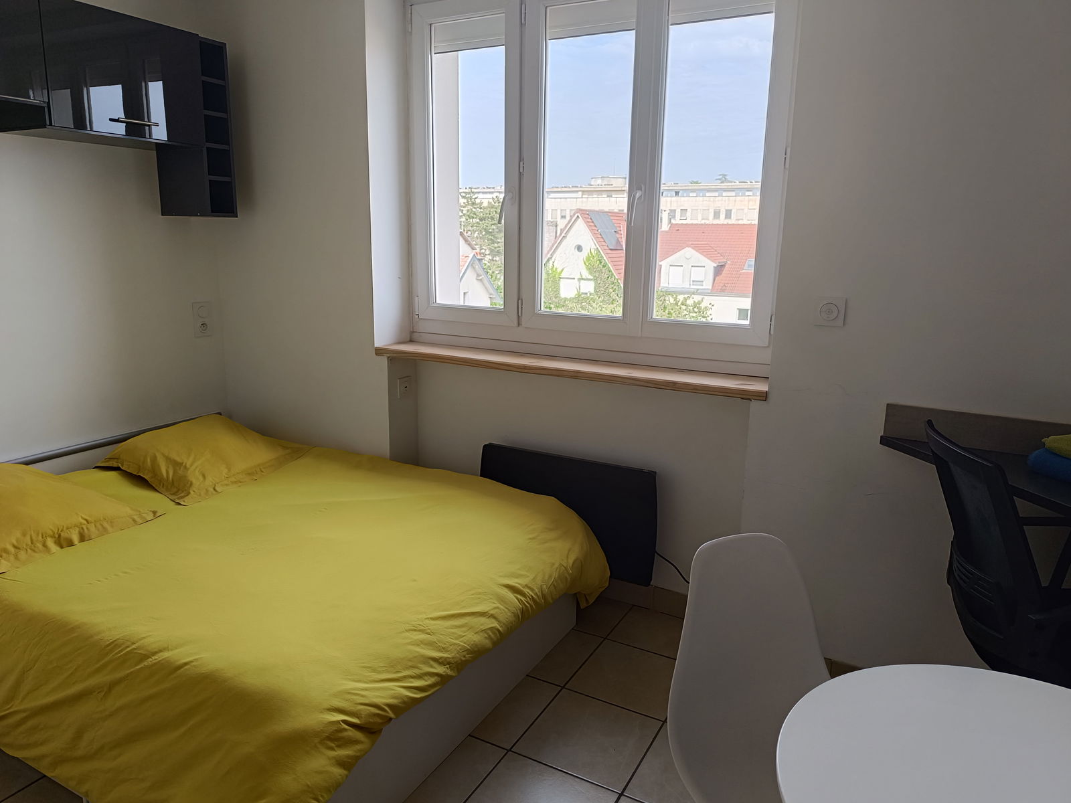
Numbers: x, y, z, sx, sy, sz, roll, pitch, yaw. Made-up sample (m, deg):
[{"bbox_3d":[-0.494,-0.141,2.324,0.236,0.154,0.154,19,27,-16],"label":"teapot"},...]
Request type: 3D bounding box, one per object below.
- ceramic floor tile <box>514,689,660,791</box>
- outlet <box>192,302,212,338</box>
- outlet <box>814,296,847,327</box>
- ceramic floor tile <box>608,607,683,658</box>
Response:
[{"bbox_3d":[0.154,0.957,2.115,0.328,0.010,0.328,8,14,28],"label":"ceramic floor tile"},{"bbox_3d":[-1.474,-0.363,3.300,0.012,0.152,0.083,8,14,28],"label":"outlet"},{"bbox_3d":[0.848,-0.259,2.145,0.083,0.083,0.012,8,14,28],"label":"outlet"},{"bbox_3d":[0.460,0.838,2.664,0.328,0.010,0.280,8,14,28],"label":"ceramic floor tile"}]

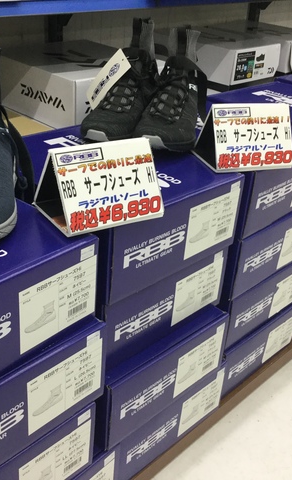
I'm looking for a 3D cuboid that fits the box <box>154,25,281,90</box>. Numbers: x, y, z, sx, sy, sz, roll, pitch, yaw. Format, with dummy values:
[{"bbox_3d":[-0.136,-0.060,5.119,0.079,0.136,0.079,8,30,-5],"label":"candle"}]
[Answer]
[{"bbox_3d":[0.195,-0.540,1.684,0.228,0.110,0.299,-23,39,-40],"label":"box"}]

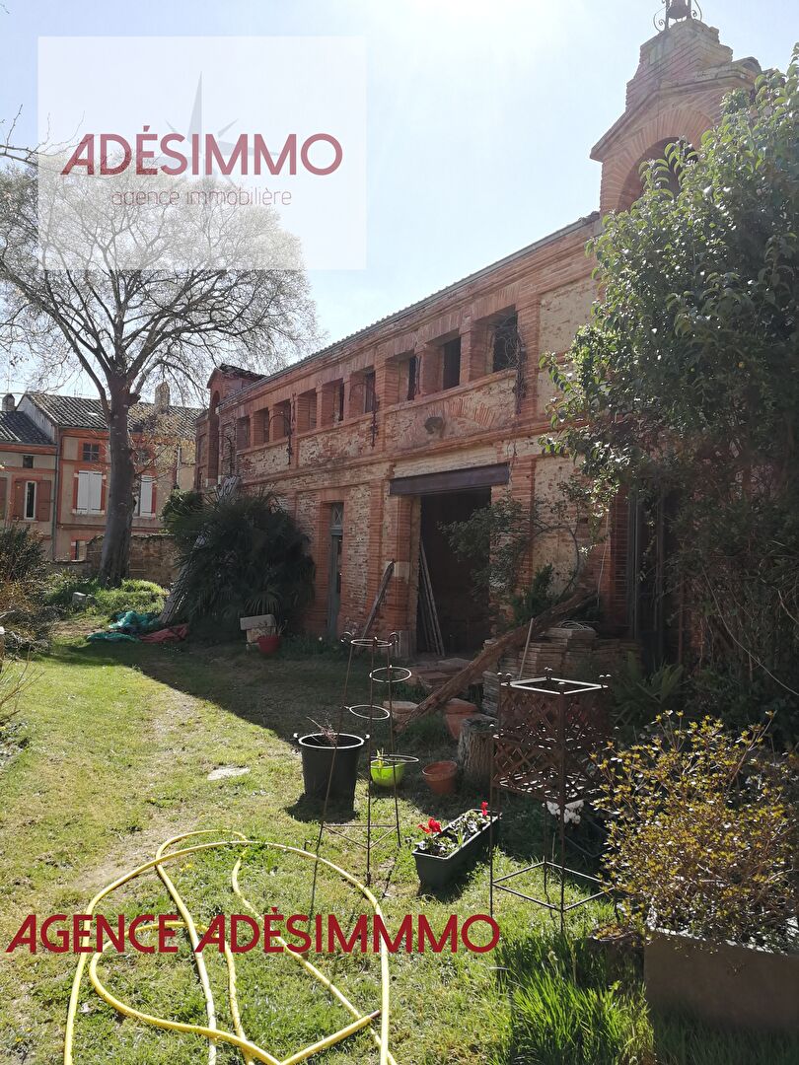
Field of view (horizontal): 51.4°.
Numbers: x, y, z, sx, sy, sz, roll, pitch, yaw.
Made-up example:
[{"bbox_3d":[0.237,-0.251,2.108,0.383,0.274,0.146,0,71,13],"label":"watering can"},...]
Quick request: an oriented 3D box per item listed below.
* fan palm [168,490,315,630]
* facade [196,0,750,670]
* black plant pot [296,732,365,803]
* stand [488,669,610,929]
[{"bbox_3d":[-3.100,0.530,16.300,2.600,2.750,2.800,2,-2,-29],"label":"fan palm"},{"bbox_3d":[1.569,-1.566,18.465,7.000,7.600,21.285,3,-2,-29],"label":"facade"},{"bbox_3d":[-0.445,1.543,5.440,0.440,0.355,0.430,2,-2,0],"label":"black plant pot"},{"bbox_3d":[0.755,1.232,4.009,0.410,1.110,0.410,3,-2,-43],"label":"stand"}]

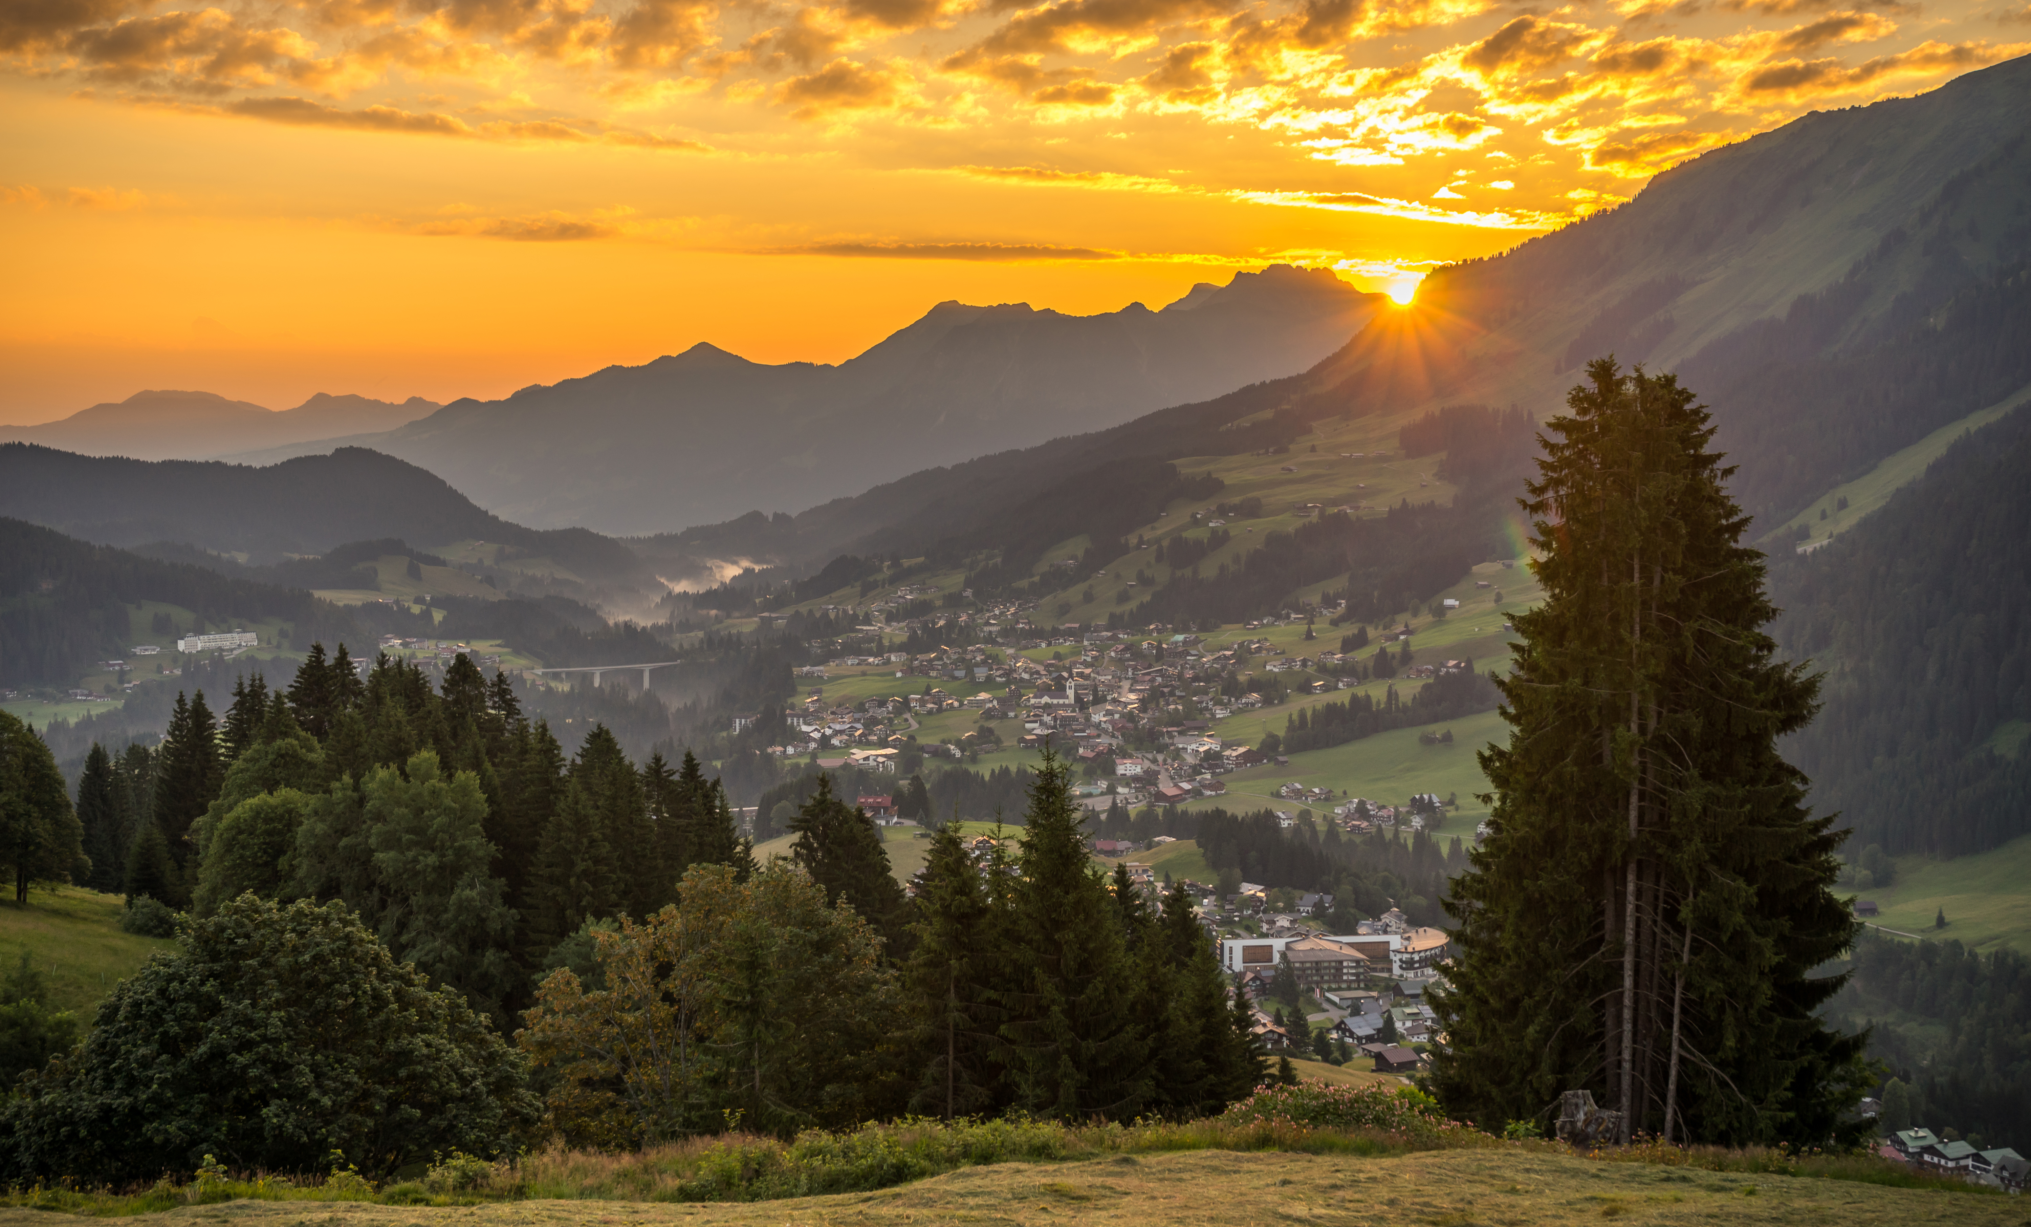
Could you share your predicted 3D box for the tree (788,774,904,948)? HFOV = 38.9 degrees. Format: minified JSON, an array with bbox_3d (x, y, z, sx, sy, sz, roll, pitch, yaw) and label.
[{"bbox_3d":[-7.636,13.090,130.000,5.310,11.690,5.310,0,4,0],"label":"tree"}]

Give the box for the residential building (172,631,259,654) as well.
[{"bbox_3d":[-857.407,30.273,3100.000,86.000,19.000,20.000,-3,4,-36],"label":"residential building"}]

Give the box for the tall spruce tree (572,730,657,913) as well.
[{"bbox_3d":[-25.762,14.392,185.000,5.410,14.290,5.410,0,4,0],"label":"tall spruce tree"}]

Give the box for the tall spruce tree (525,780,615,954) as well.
[{"bbox_3d":[-25.571,15.294,165.000,5.190,11.470,5.190,0,4,0],"label":"tall spruce tree"}]

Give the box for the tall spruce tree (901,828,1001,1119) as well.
[{"bbox_3d":[-1.809,10.225,82.000,3.080,8.600,3.080,0,4,0],"label":"tall spruce tree"}]

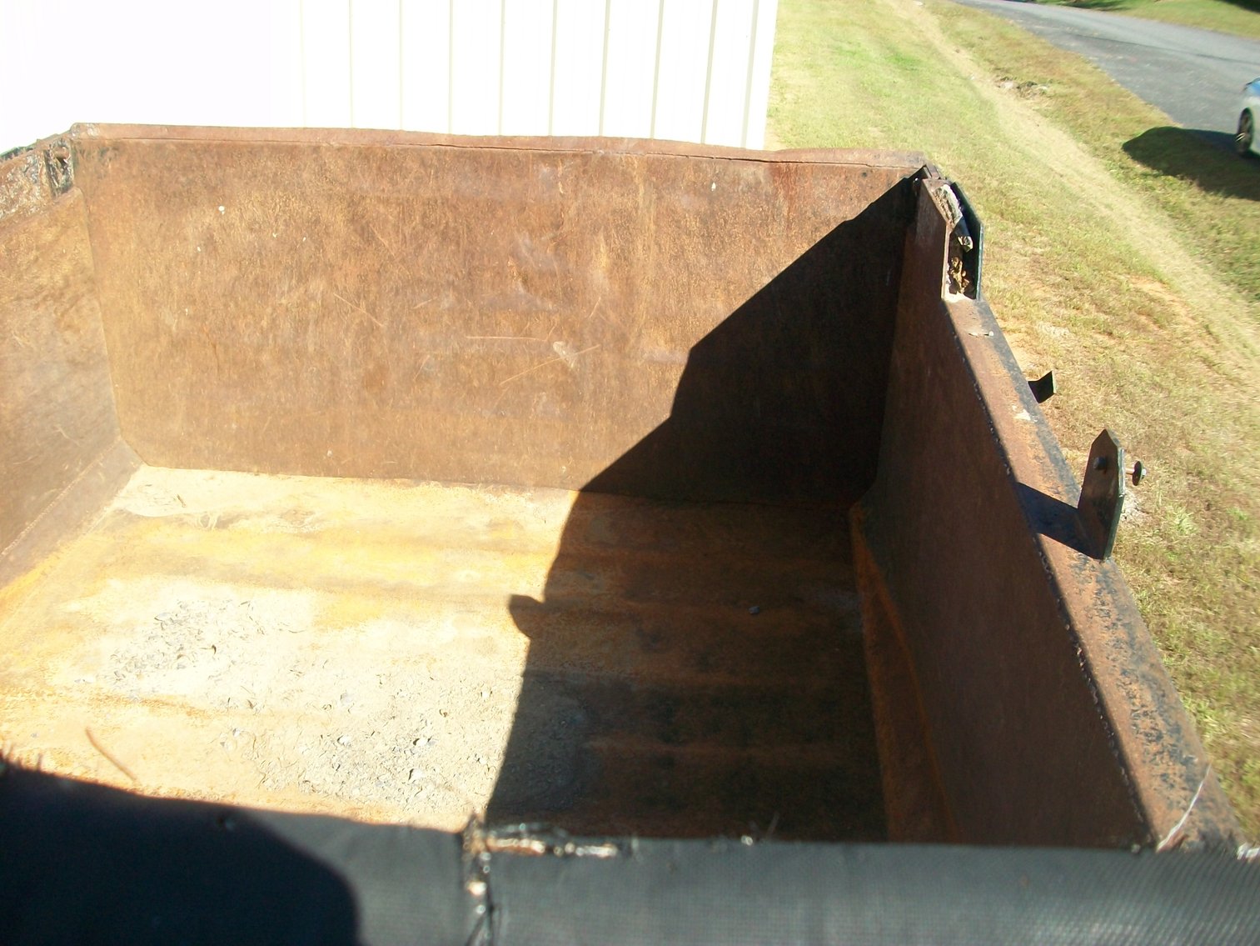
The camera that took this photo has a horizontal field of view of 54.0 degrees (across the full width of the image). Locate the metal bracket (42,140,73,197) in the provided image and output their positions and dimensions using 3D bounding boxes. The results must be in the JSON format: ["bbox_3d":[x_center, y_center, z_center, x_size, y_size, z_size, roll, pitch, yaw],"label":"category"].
[{"bbox_3d":[-1.388,-0.740,3.008,0.055,0.120,0.100,3,27,4],"label":"metal bracket"}]

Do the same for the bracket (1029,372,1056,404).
[{"bbox_3d":[0.698,-0.143,2.110,0.060,0.055,0.065,4,25,4],"label":"bracket"}]

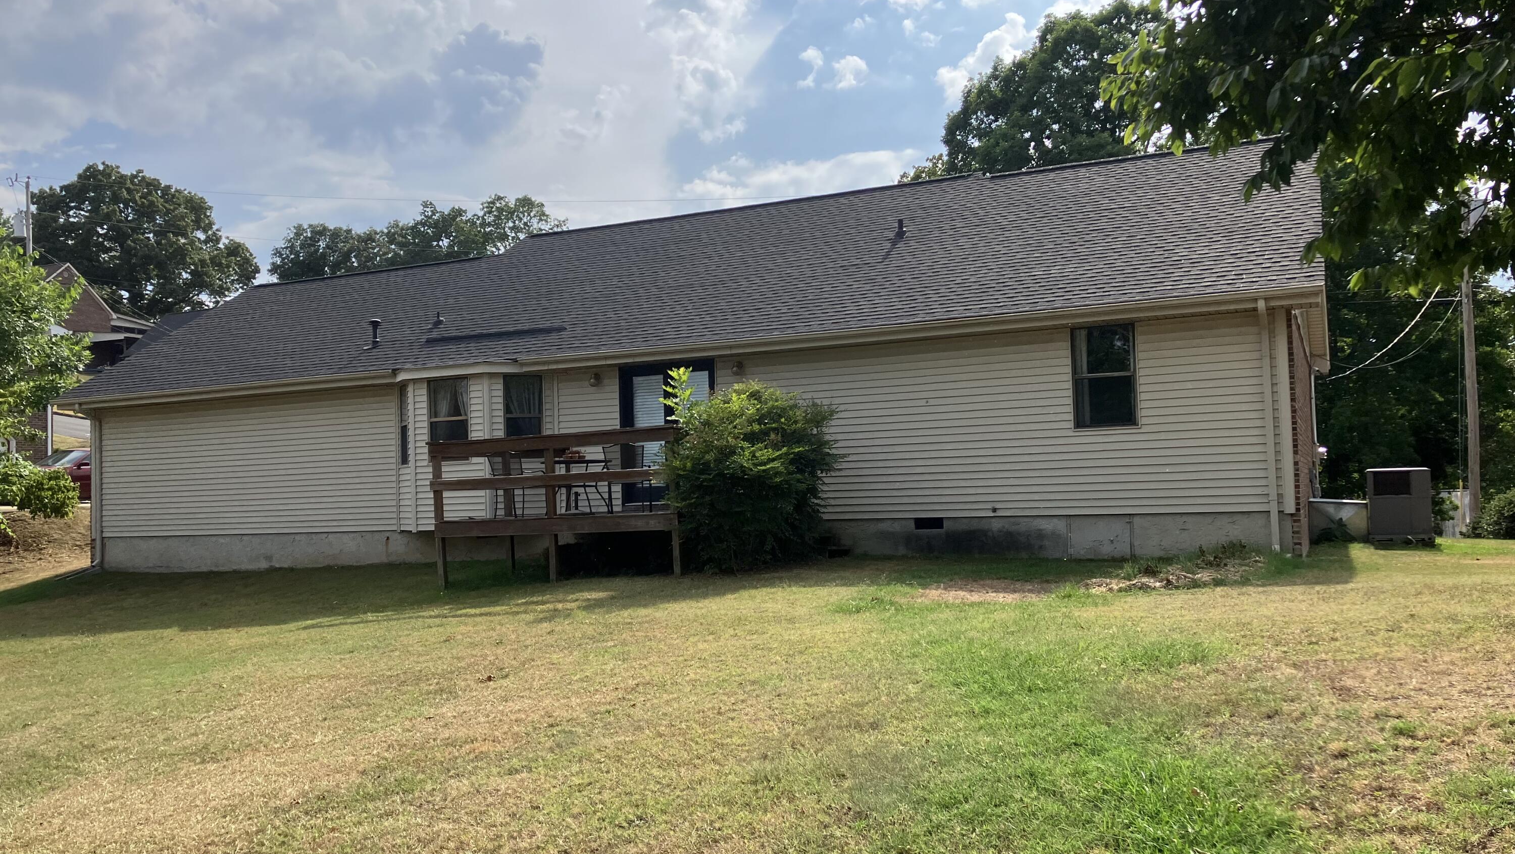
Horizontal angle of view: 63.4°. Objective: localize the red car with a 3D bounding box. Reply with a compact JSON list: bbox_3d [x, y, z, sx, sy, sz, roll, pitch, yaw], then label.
[{"bbox_3d":[-18.210,1.339,33.400,1.800,1.480,4.700,-3,-3,21],"label":"red car"}]

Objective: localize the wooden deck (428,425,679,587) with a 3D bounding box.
[{"bbox_3d":[-2.049,1.123,16.759,3.720,1.940,3.100,-3,-3,25],"label":"wooden deck"}]

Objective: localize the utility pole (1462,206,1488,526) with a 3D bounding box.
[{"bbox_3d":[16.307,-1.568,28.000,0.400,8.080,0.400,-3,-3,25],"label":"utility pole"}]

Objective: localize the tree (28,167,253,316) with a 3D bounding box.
[{"bbox_3d":[-29.895,-6.505,59.871,11.200,13.500,11.000,-3,-3,25],"label":"tree"}]

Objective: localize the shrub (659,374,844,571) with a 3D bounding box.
[{"bbox_3d":[-0.051,0.620,15.100,2.200,2.400,2.100,-2,-3,0],"label":"shrub"}]

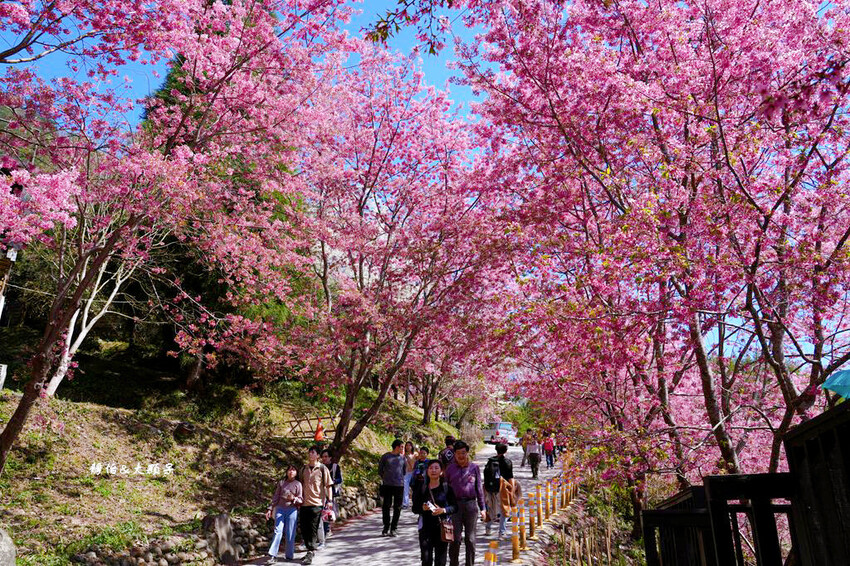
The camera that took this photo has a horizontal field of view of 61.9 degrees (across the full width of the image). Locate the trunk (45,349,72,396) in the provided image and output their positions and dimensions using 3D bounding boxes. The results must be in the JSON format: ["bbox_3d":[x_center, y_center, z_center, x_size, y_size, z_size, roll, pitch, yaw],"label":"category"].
[{"bbox_3d":[-8.788,2.149,17.000,0.450,1.200,0.400,0,-19,0],"label":"trunk"}]

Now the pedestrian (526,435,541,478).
[{"bbox_3d":[4.145,6.567,26.800,0.500,1.660,0.400,-4,-19,11],"label":"pedestrian"}]

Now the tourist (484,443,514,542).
[{"bbox_3d":[1.380,3.859,13.200,0.540,1.710,0.460,-7,-20,21],"label":"tourist"}]

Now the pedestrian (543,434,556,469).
[{"bbox_3d":[5.780,7.877,33.000,0.500,1.630,0.420,-4,-19,11],"label":"pedestrian"}]

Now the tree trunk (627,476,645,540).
[{"bbox_3d":[4.311,4.618,14.500,0.250,1.350,0.250,0,-19,0],"label":"tree trunk"}]

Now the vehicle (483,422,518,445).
[{"bbox_3d":[6.132,12.263,57.500,1.800,1.800,4.500,2,-14,-10],"label":"vehicle"}]

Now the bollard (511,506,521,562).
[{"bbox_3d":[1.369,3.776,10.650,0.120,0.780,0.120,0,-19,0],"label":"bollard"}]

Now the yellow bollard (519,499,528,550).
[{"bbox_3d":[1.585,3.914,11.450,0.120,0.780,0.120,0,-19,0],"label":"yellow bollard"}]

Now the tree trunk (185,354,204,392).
[{"bbox_3d":[-7.488,2.940,23.000,0.500,1.300,0.450,0,-19,0],"label":"tree trunk"}]

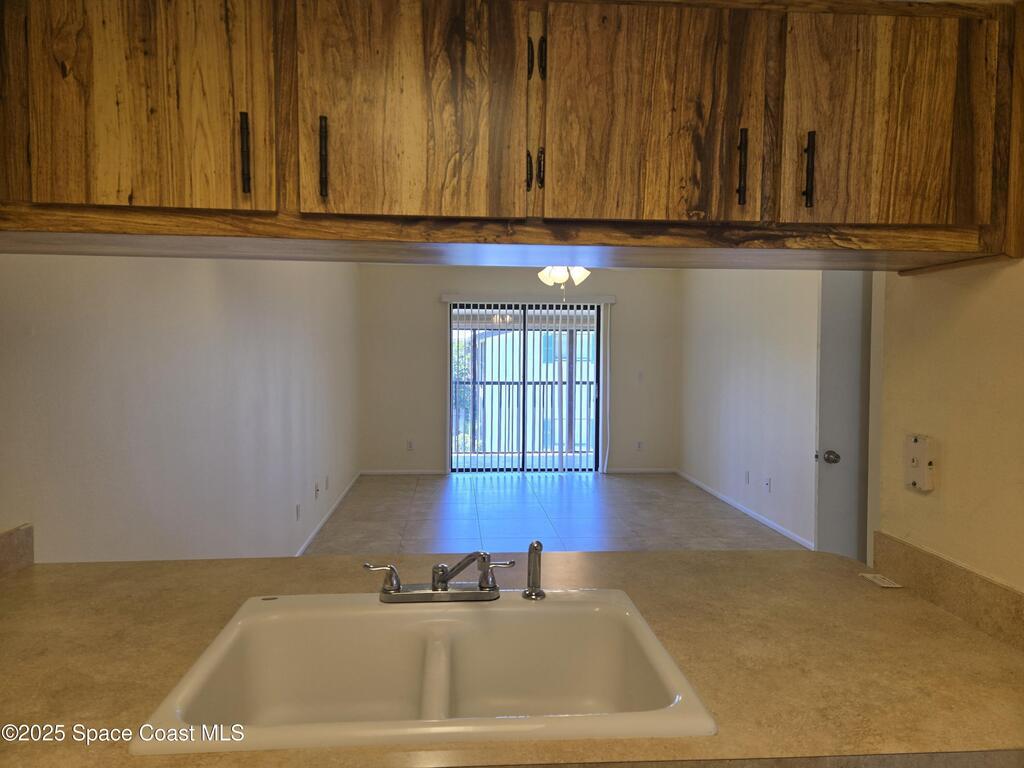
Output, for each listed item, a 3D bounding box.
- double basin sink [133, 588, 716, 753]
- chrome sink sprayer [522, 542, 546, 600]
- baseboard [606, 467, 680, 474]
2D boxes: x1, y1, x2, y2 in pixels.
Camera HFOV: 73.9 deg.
[{"bbox_3d":[-0.137,0.576,1.232,0.828,0.196,0.562,0,3,-4],"label":"double basin sink"},{"bbox_3d":[0.050,0.408,1.507,0.052,0.130,0.056,0,4,-10],"label":"chrome sink sprayer"},{"bbox_3d":[1.583,1.050,8.255,0.880,0.066,0.015,0,3,-4],"label":"baseboard"}]

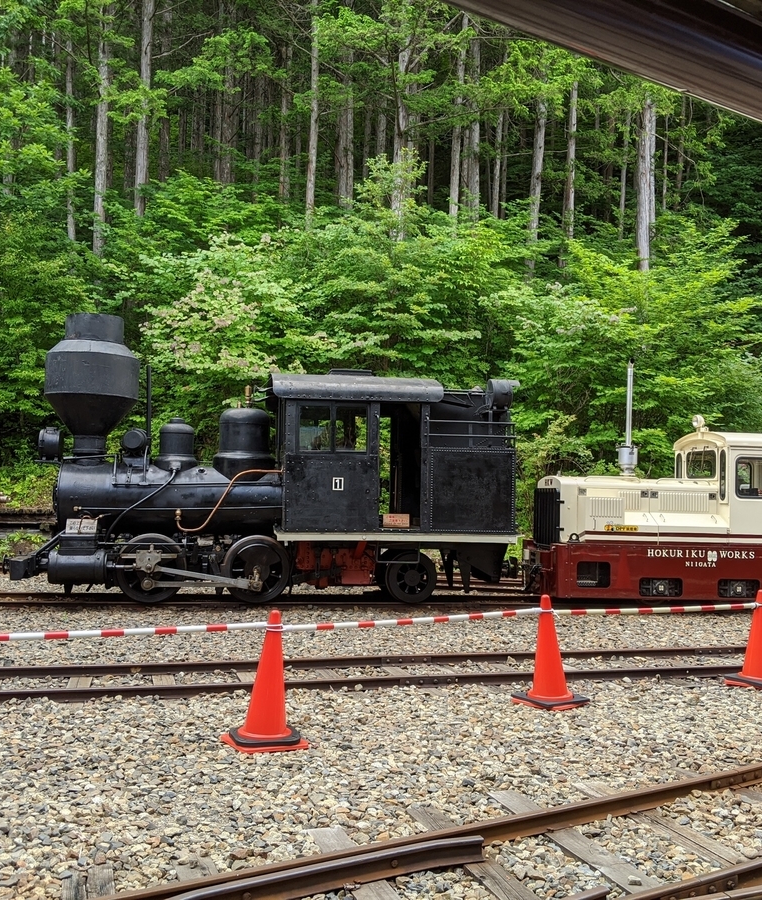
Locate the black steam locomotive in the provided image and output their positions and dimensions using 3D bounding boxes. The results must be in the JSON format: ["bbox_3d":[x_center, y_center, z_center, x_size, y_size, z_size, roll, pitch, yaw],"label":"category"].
[{"bbox_3d":[-1.307,0.116,11.182,6.090,3.300,1.850,1,-3,-7],"label":"black steam locomotive"}]

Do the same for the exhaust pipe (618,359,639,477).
[{"bbox_3d":[3.121,-0.400,11.739,0.250,1.465,0.250,1,-3,-7],"label":"exhaust pipe"}]

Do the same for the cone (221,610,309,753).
[{"bbox_3d":[-0.611,1.227,5.094,0.380,0.700,0.380,3,-3,-29],"label":"cone"}]

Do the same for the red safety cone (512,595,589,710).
[{"bbox_3d":[1.126,1.328,6.285,0.380,0.700,0.380,4,-4,-40],"label":"red safety cone"}]

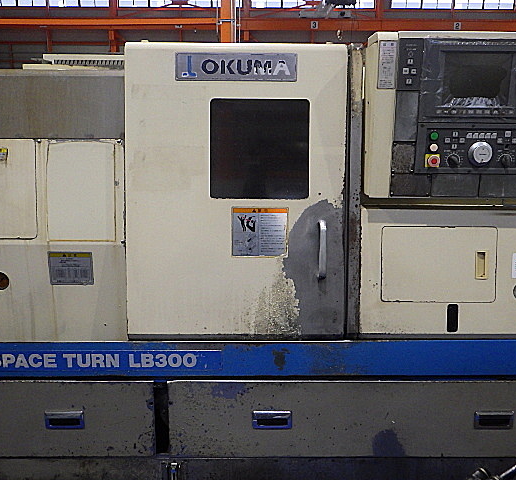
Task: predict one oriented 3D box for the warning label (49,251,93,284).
[{"bbox_3d":[-0.716,0.110,1.989,0.173,0.125,0.006,0,11,0],"label":"warning label"}]

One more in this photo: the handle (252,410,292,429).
[{"bbox_3d":[0.055,0.677,1.964,0.151,0.071,0.030,0,5,0],"label":"handle"}]

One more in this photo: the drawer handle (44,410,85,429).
[{"bbox_3d":[-0.727,0.677,1.964,0.150,0.070,0.030,0,5,0],"label":"drawer handle"}]

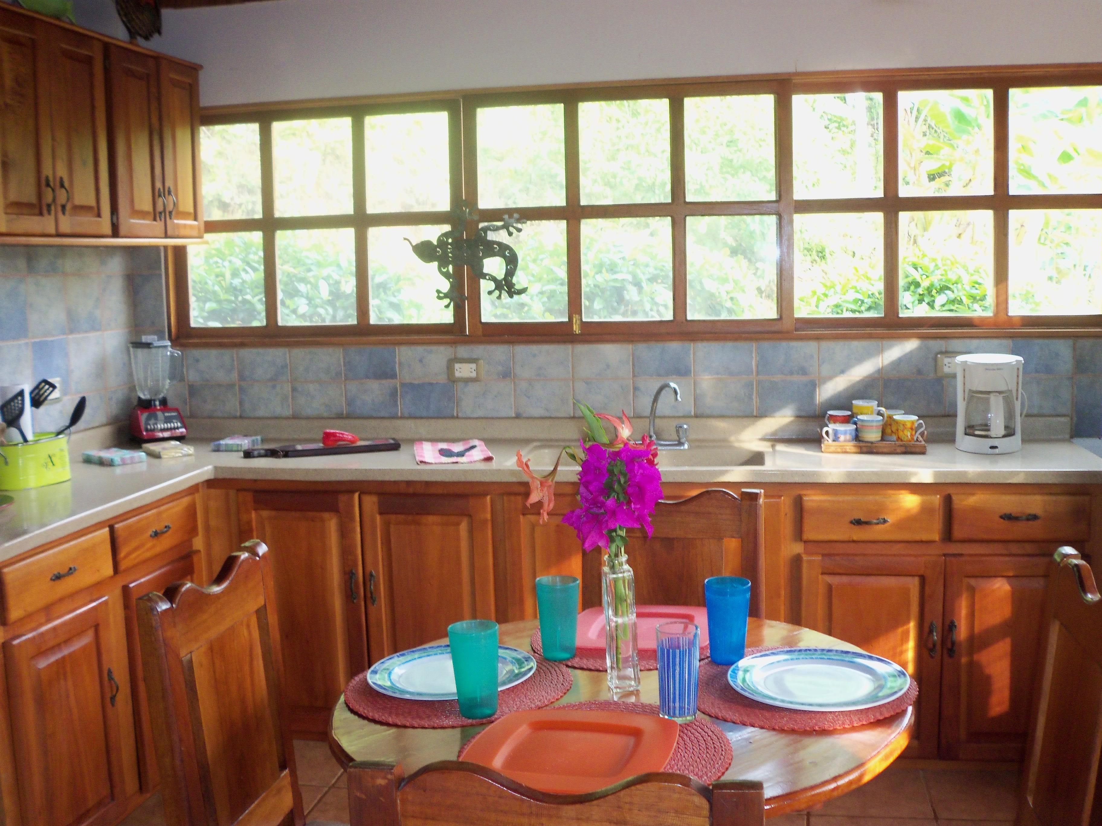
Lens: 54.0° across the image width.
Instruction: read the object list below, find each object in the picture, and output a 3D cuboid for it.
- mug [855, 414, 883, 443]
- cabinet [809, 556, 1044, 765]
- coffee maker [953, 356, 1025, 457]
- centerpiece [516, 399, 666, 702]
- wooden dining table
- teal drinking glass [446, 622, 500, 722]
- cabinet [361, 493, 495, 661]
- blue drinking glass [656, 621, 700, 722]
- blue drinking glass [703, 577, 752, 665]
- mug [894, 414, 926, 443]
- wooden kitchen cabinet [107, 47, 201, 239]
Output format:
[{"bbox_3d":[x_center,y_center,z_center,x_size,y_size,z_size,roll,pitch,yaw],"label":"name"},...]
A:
[{"bbox_3d":[0.950,0.050,3.259,0.100,0.080,0.077,5,10,39],"label":"mug"},{"bbox_3d":[1.120,0.646,3.233,0.765,0.610,0.545,0,8,9],"label":"cabinet"},{"bbox_3d":[1.300,-0.029,3.214,0.202,0.277,0.230,0,8,9],"label":"coffee maker"},{"bbox_3d":[0.064,0.219,1.738,0.235,0.468,0.200,0,8,9],"label":"centerpiece"},{"bbox_3d":[0.135,0.843,1.848,0.950,0.765,0.860,-5,8,-23],"label":"wooden dining table"},{"bbox_3d":[-0.118,0.406,1.711,0.080,0.139,0.080,-1,8,0],"label":"teal drinking glass"},{"bbox_3d":[-0.312,0.581,3.465,0.400,0.770,0.545,0,8,9],"label":"cabinet"},{"bbox_3d":[0.198,0.402,1.680,0.068,0.141,0.068,0,8,12],"label":"blue drinking glass"},{"bbox_3d":[0.312,0.368,1.911,0.080,0.140,0.080,0,8,12],"label":"blue drinking glass"},{"bbox_3d":[1.095,0.049,3.305,0.094,0.081,0.075,0,8,12],"label":"mug"},{"bbox_3d":[-1.410,-0.839,3.451,0.350,0.587,0.530,0,8,12],"label":"wooden kitchen cabinet"}]

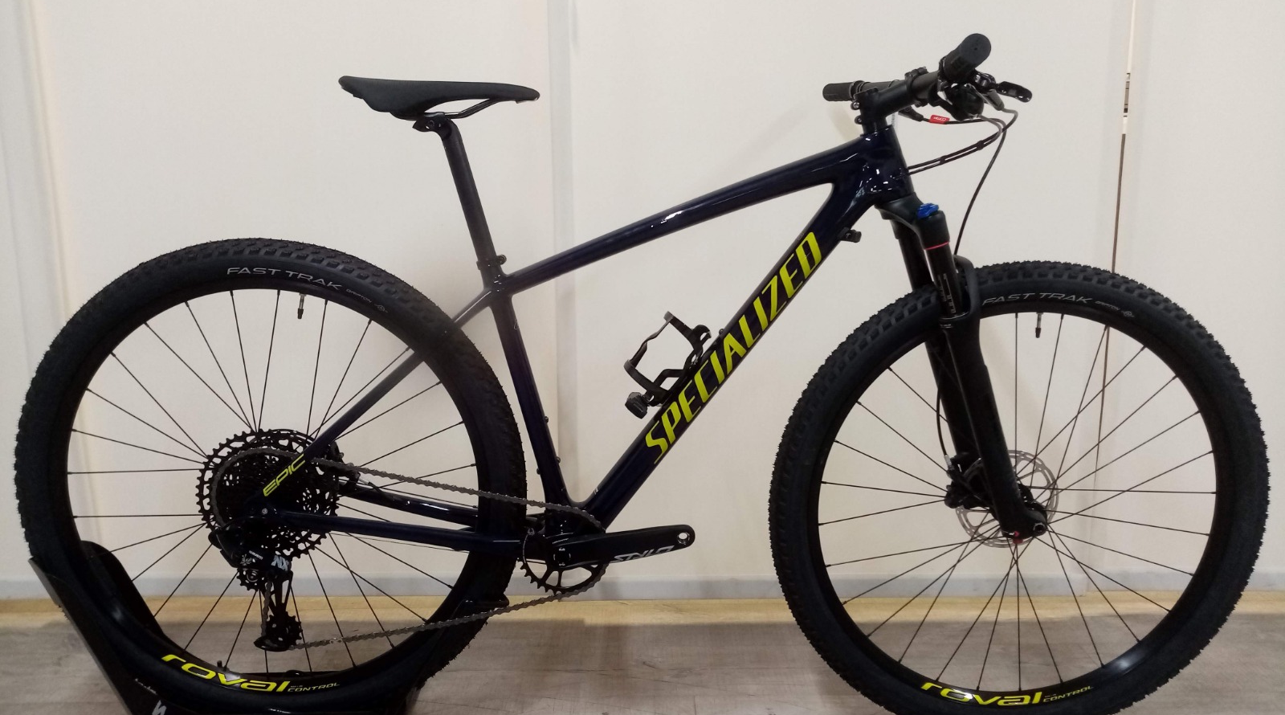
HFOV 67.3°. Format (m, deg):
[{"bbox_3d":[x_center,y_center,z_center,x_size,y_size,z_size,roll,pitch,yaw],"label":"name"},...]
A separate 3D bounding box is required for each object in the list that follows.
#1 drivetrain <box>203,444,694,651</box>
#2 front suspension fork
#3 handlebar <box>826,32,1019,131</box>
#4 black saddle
[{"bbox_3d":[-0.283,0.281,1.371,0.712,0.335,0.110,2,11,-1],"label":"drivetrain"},{"bbox_3d":[0.455,0.016,1.391,0.107,0.520,0.165,-17,10,2],"label":"front suspension fork"},{"bbox_3d":[0.364,-0.364,1.318,0.125,0.085,0.725,2,11,-1],"label":"handlebar"},{"bbox_3d":[-0.276,-0.350,1.310,0.274,0.058,0.145,2,11,-1],"label":"black saddle"}]

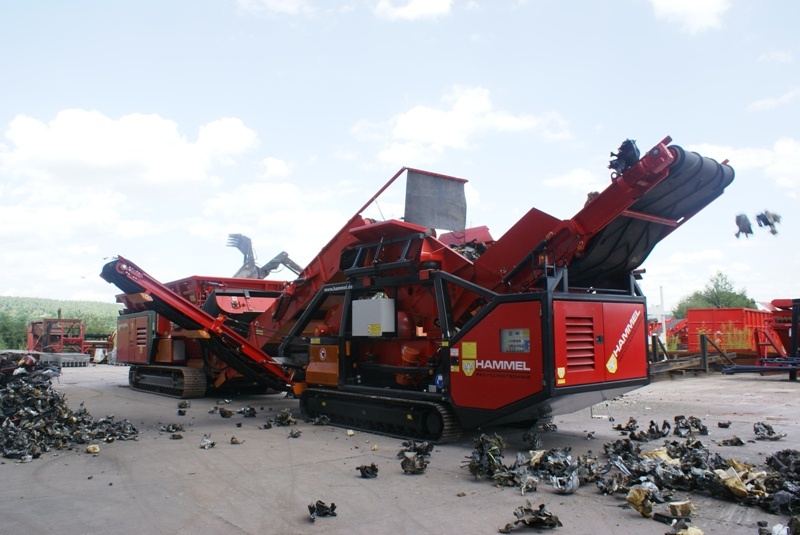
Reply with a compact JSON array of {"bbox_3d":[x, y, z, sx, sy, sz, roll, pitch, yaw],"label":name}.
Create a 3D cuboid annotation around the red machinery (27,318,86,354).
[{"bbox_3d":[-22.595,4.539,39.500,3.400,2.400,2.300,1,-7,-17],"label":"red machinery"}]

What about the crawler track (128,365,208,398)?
[{"bbox_3d":[-7.244,3.457,18.557,0.580,0.850,4.100,5,-8,-42],"label":"crawler track"}]

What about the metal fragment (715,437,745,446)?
[{"bbox_3d":[4.974,2.616,9.032,0.380,0.130,0.260,-3,-7,19],"label":"metal fragment"}]

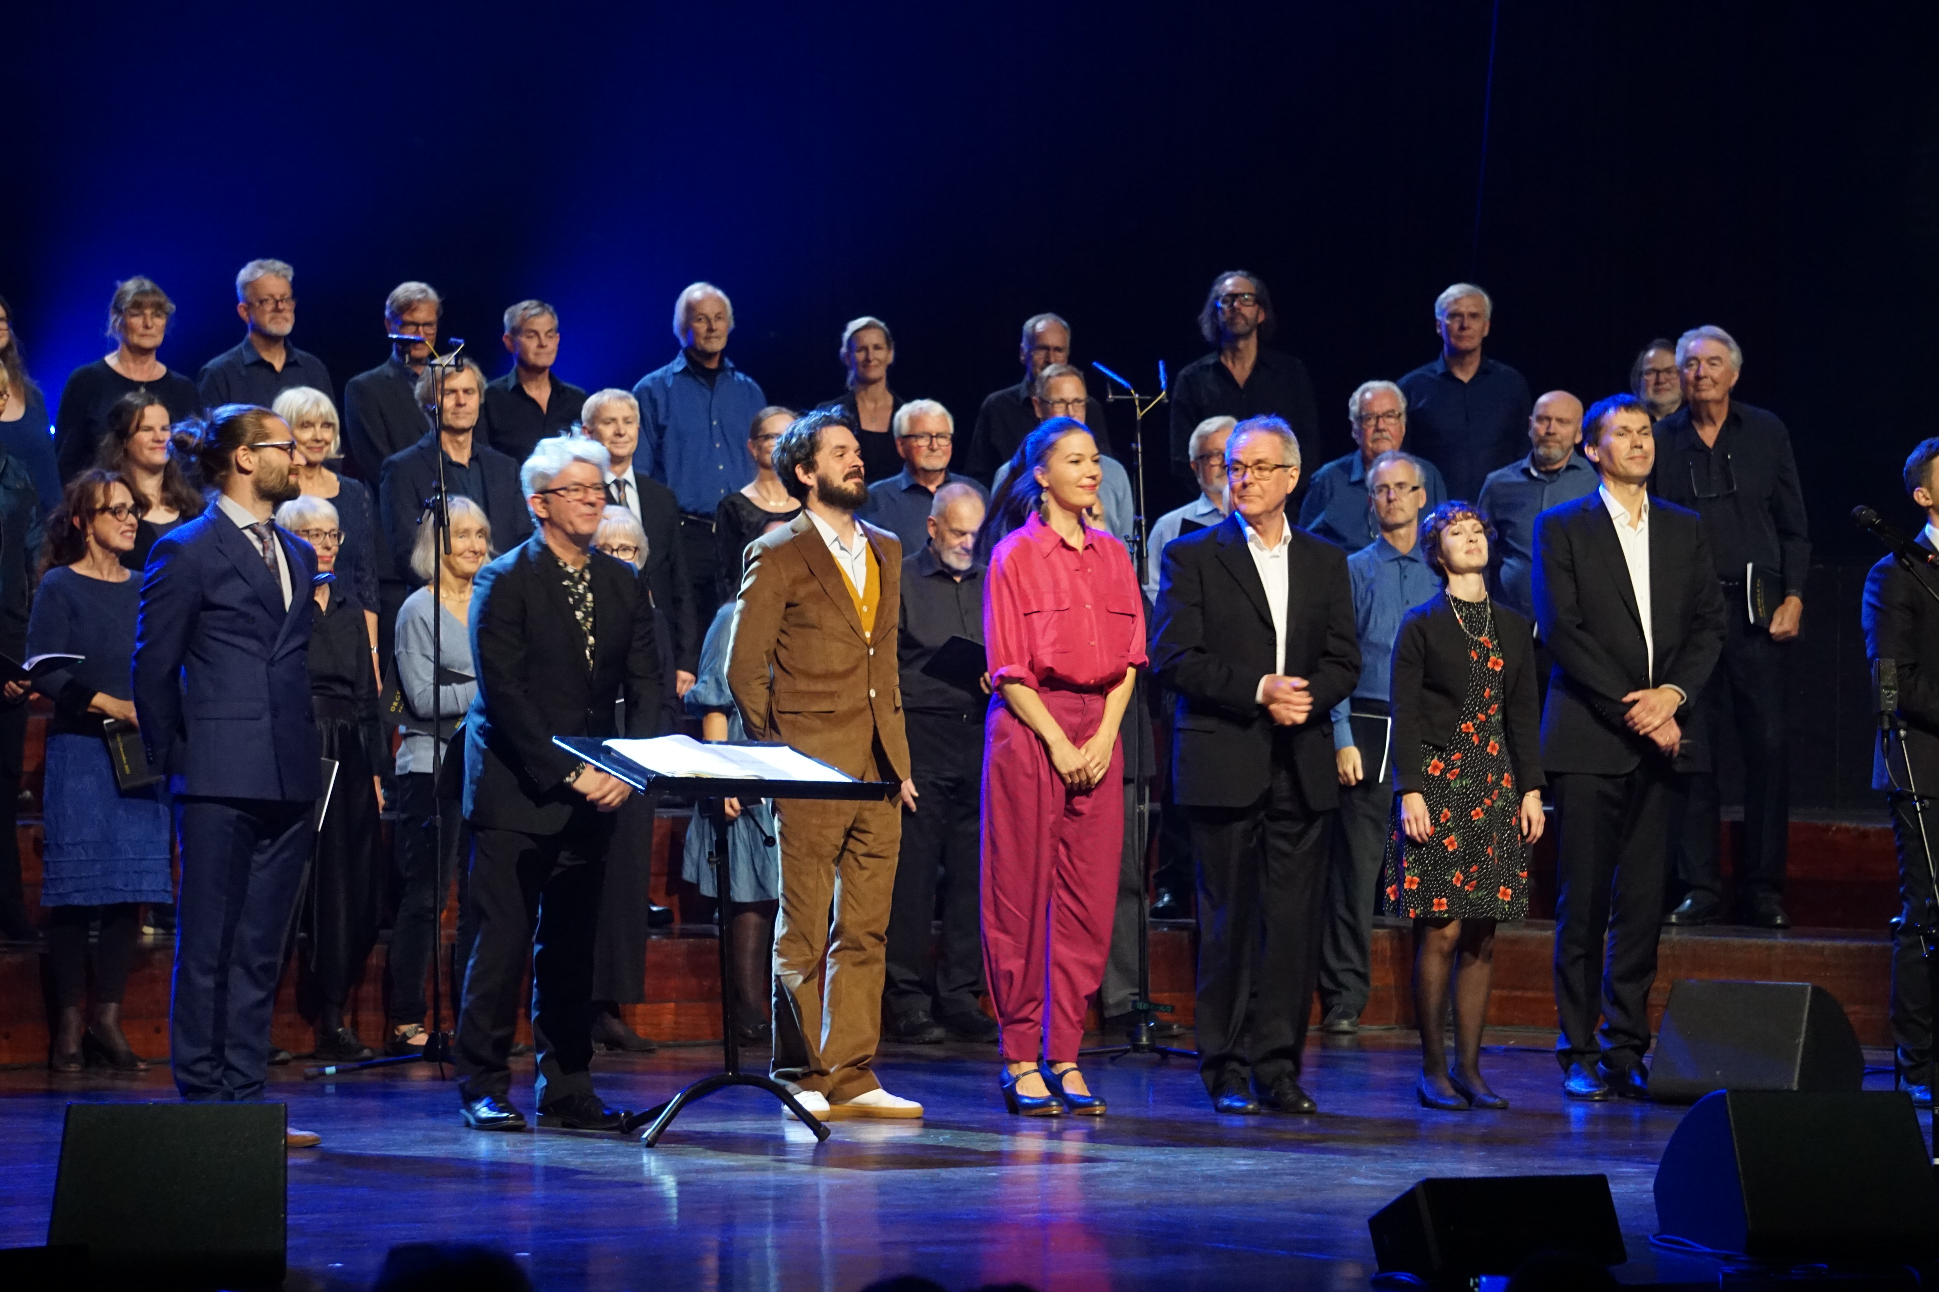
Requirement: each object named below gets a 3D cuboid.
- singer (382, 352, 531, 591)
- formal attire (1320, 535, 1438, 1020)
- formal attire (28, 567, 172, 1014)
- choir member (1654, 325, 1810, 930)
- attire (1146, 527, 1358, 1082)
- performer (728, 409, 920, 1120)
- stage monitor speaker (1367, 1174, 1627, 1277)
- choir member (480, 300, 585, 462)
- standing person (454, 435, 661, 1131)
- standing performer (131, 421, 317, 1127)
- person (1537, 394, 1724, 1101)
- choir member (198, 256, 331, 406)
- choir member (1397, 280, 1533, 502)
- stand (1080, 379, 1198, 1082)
[{"bbox_3d":[-1.600,0.001,23.800,0.500,1.760,0.340,0,0,-13],"label":"singer"},{"bbox_3d":[1.268,0.401,23.150,0.480,1.460,0.300,0,0,-3],"label":"formal attire"},{"bbox_3d":[-2.455,0.410,21.700,0.450,1.270,0.340,0,0,-25],"label":"formal attire"},{"bbox_3d":[2.354,-0.061,23.700,0.530,1.870,0.360,0,0,12],"label":"choir member"},{"bbox_3d":[0.735,0.410,19.680,0.530,1.505,0.350,0,0,-18],"label":"attire"},{"bbox_3d":[-0.375,0.295,19.600,0.500,1.811,0.380,0,1,-42],"label":"performer"},{"bbox_3d":[1.024,1.112,14.890,0.380,0.180,0.360,0,0,-18],"label":"stage monitor speaker"},{"bbox_3d":[-1.446,-0.290,25.400,0.460,1.730,0.320,0,0,-15],"label":"choir member"},{"bbox_3d":[-1.038,0.338,19.300,0.510,1.731,0.400,0,1,-35],"label":"standing person"},{"bbox_3d":[-1.805,0.300,18.600,0.380,1.790,0.480,0,0,42],"label":"standing performer"},{"bbox_3d":[1.747,0.262,20.200,0.500,1.860,0.350,0,0,-22],"label":"person"},{"bbox_3d":[-2.231,-0.330,24.300,0.520,1.806,0.340,0,0,-14],"label":"choir member"},{"bbox_3d":[1.662,-0.323,25.700,0.530,1.788,0.340,0,0,0],"label":"choir member"},{"bbox_3d":[0.488,0.184,22.100,0.600,2.010,0.550,0,0,0],"label":"stand"}]

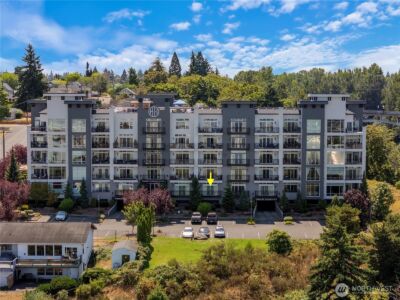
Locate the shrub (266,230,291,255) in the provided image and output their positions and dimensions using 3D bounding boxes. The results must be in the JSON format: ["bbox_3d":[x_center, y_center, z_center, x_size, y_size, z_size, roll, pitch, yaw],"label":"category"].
[{"bbox_3d":[12.678,14.592,129.000,4.000,3.700,3.900,0,5,0],"label":"shrub"}]

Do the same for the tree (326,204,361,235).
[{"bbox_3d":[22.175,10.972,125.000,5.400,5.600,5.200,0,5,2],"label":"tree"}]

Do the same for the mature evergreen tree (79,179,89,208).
[{"bbox_3d":[-22.717,8.497,158.000,1.950,5.700,1.950,0,5,0],"label":"mature evergreen tree"}]

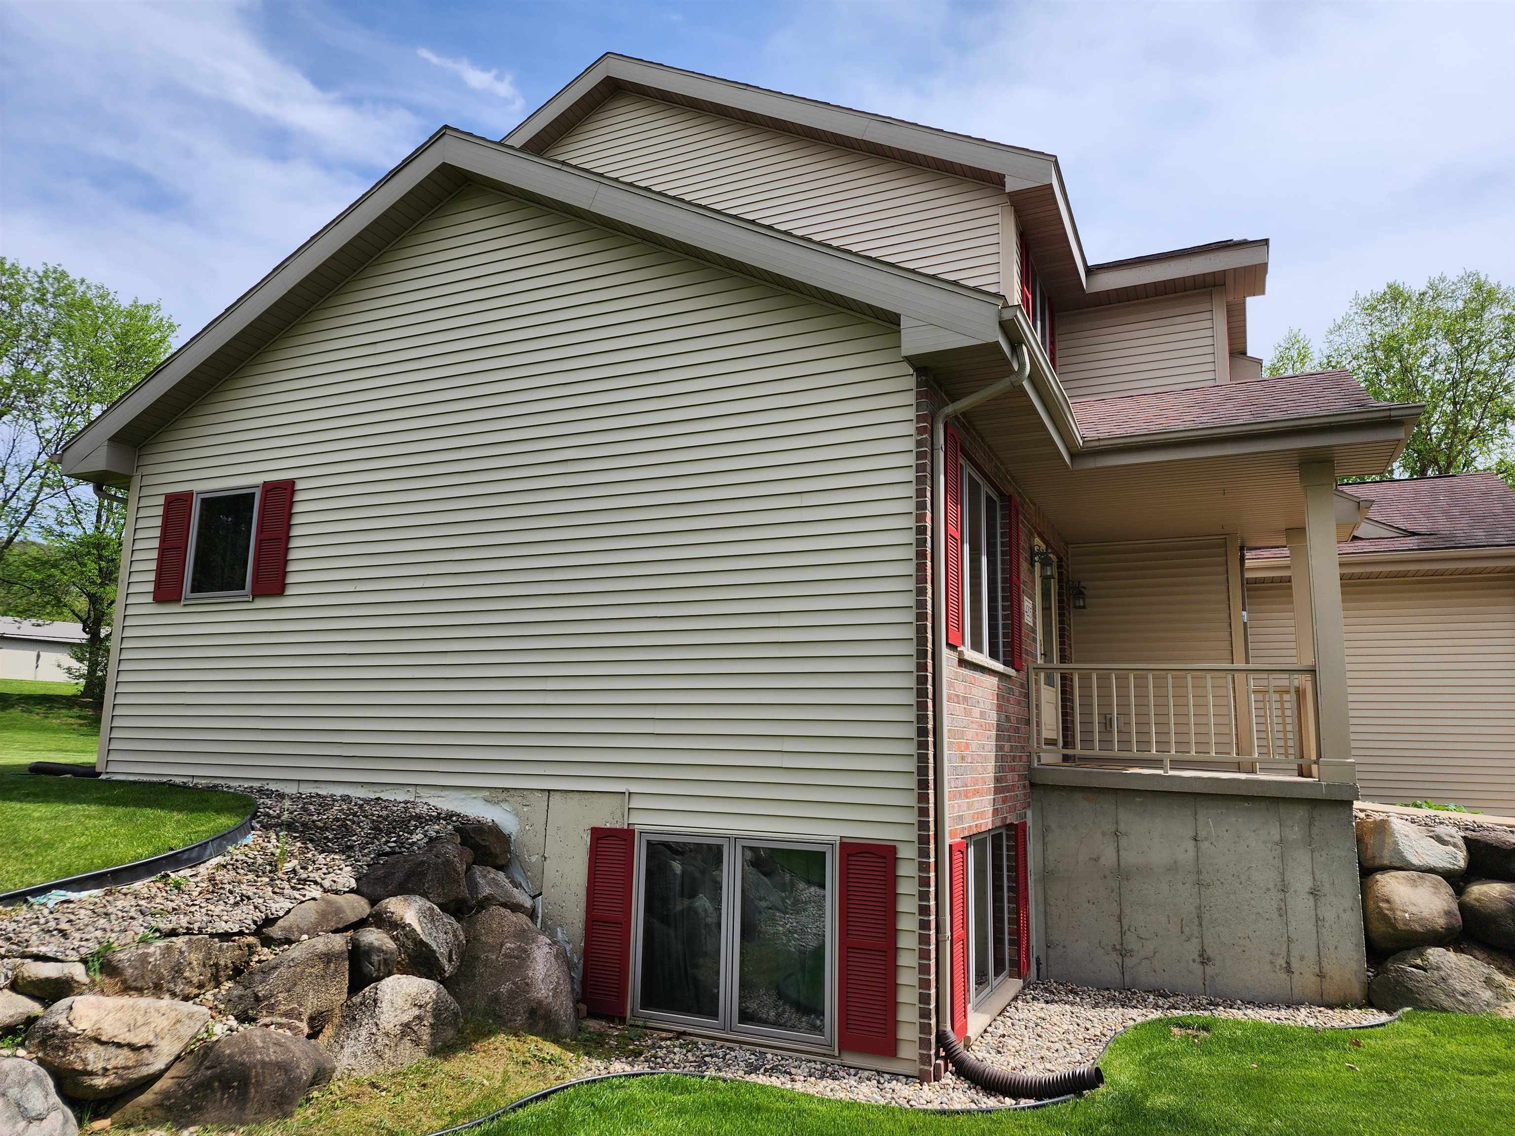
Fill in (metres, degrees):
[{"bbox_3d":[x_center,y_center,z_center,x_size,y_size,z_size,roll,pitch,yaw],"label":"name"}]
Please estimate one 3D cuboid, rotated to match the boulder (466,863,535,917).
[{"bbox_3d":[-1.727,2.159,6.746,0.435,0.331,0.400,3,-10,-11],"label":"boulder"}]

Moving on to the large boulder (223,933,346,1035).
[{"bbox_3d":[-2.782,2.463,5.950,0.671,0.555,0.600,5,-10,-23],"label":"large boulder"}]

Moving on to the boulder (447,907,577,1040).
[{"bbox_3d":[-1.554,2.561,6.386,0.792,0.783,0.720,4,-10,-16],"label":"boulder"}]

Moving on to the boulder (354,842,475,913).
[{"bbox_3d":[-2.167,1.953,6.369,0.689,0.440,0.550,6,-11,-28],"label":"boulder"}]

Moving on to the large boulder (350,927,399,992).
[{"bbox_3d":[-2.395,2.468,6.350,0.325,0.369,0.400,4,-10,-19],"label":"large boulder"}]

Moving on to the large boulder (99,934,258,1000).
[{"bbox_3d":[-2.828,1.956,4.927,0.656,0.277,0.450,4,-10,-18],"label":"large boulder"}]

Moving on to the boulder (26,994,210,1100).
[{"bbox_3d":[-3.347,2.511,5.300,0.880,0.490,0.650,7,-11,-30],"label":"boulder"}]

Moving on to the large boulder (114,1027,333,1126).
[{"bbox_3d":[-2.427,2.322,4.621,0.884,0.353,0.520,5,-10,-21],"label":"large boulder"}]

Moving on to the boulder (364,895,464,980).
[{"bbox_3d":[-1.989,2.154,5.861,0.535,0.458,0.520,5,-10,-21],"label":"boulder"}]

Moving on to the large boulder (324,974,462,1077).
[{"bbox_3d":[-1.957,2.458,5.426,0.580,0.468,0.669,-8,-13,43],"label":"large boulder"}]

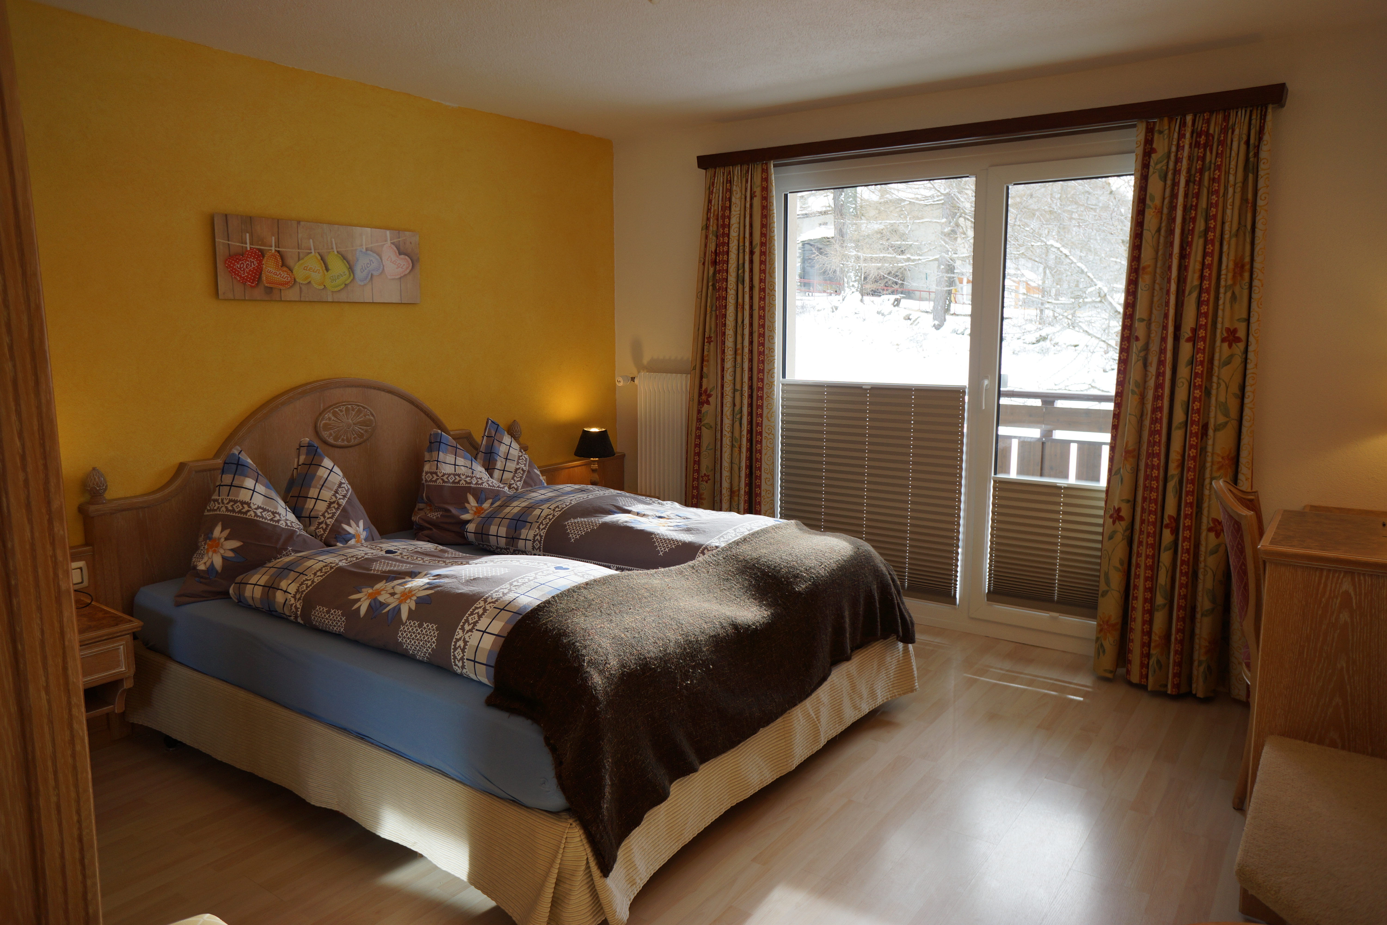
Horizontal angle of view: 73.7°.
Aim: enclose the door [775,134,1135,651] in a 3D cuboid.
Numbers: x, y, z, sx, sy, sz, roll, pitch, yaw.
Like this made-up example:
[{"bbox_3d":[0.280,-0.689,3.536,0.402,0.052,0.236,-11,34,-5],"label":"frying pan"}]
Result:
[{"bbox_3d":[1.139,-0.298,4.166,1.830,2.120,0.090,6,11,34],"label":"door"}]

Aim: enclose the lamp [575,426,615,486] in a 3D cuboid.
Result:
[{"bbox_3d":[-0.517,-0.013,4.836,0.212,0.350,0.212,0,9,0],"label":"lamp"}]

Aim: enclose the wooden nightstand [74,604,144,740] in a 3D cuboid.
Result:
[{"bbox_3d":[-1.992,0.747,2.707,0.470,0.510,0.560,6,11,34],"label":"wooden nightstand"}]

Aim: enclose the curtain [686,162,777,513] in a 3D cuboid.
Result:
[{"bbox_3d":[0.185,-0.365,4.566,0.560,2.105,0.170,6,11,34],"label":"curtain"}]

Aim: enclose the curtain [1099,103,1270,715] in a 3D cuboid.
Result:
[{"bbox_3d":[1.827,-0.194,3.428,0.490,2.105,0.170,6,11,34],"label":"curtain"}]

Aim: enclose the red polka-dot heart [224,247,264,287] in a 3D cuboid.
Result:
[{"bbox_3d":[-1.677,-0.730,3.459,0.020,0.146,0.152,6,11,35],"label":"red polka-dot heart"}]

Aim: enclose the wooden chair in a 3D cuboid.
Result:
[{"bbox_3d":[1.802,0.531,2.709,0.550,0.920,0.480,6,11,34],"label":"wooden chair"}]

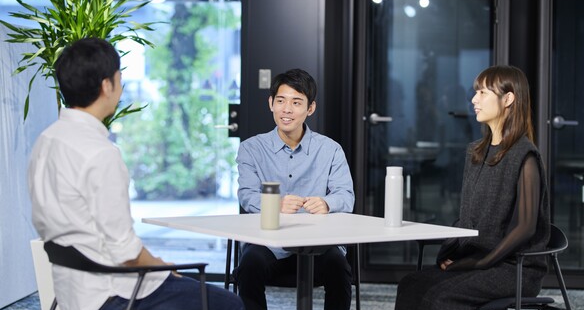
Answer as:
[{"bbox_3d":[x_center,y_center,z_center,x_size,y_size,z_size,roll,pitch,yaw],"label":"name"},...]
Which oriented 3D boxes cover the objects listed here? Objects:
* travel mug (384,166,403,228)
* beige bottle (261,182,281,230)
[{"bbox_3d":[0.376,0.155,5.070,0.066,0.219,0.066,1,2,0],"label":"travel mug"},{"bbox_3d":[-0.075,0.183,4.930,0.066,0.170,0.066,1,2,0],"label":"beige bottle"}]

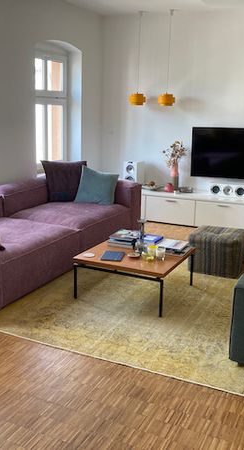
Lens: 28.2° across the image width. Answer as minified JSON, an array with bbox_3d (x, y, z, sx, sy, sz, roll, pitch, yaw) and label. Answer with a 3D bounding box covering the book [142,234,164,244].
[{"bbox_3d":[0.241,0.132,4.355,0.201,0.025,0.200,7,14,25],"label":"book"}]

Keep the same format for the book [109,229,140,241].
[{"bbox_3d":[0.046,0.102,4.572,0.243,0.027,0.350,7,14,23],"label":"book"}]

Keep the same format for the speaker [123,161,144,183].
[{"bbox_3d":[0.182,-0.767,7.191,0.208,0.390,0.335,7,14,25],"label":"speaker"}]

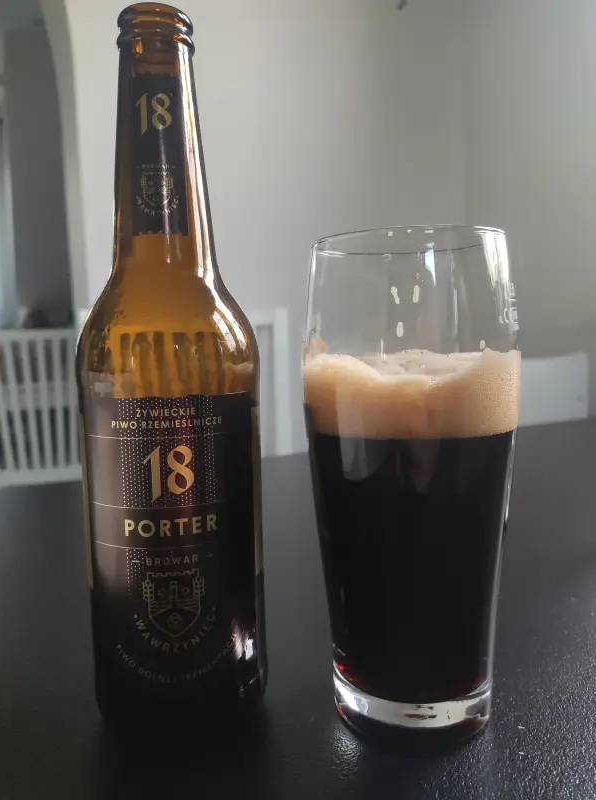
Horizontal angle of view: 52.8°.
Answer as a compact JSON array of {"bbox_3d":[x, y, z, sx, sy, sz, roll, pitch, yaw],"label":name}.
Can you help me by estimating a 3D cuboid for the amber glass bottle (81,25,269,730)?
[{"bbox_3d":[-0.048,-0.007,0.230,0.068,0.260,0.068,-2,6,-10],"label":"amber glass bottle"}]

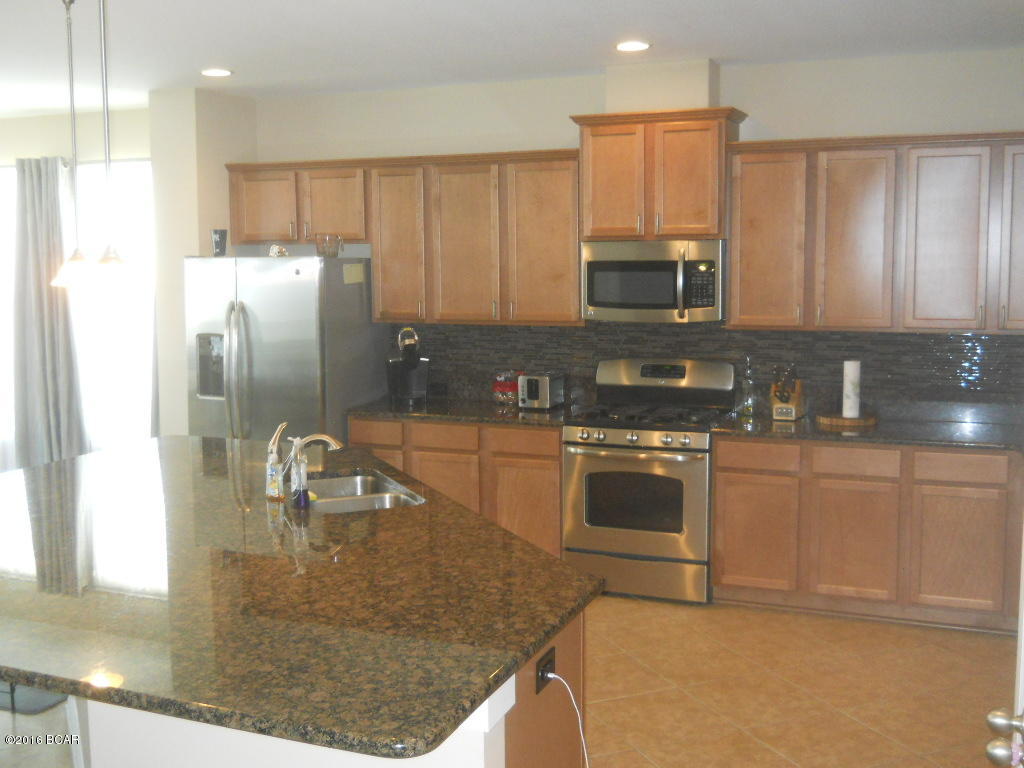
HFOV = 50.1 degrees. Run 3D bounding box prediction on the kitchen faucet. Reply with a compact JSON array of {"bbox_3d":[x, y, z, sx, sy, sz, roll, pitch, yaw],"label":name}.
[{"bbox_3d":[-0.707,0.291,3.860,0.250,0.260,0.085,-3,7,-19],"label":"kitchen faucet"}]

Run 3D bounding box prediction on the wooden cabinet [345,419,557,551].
[{"bbox_3d":[-0.214,0.617,6.272,1.295,0.886,0.620,2,7,21],"label":"wooden cabinet"}]

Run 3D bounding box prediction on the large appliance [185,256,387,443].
[{"bbox_3d":[-1.281,0.138,6.398,0.895,1.755,0.850,2,7,21],"label":"large appliance"}]

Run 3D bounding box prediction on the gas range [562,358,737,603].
[{"bbox_3d":[0.723,0.484,5.779,0.760,1.190,0.680,2,7,21],"label":"gas range"}]

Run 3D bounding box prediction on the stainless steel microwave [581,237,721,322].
[{"bbox_3d":[0.772,-0.547,5.811,0.755,0.418,0.405,2,7,21],"label":"stainless steel microwave"}]

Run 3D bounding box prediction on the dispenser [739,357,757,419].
[{"bbox_3d":[1.246,0.007,5.777,0.074,0.322,0.070,2,7,21],"label":"dispenser"}]

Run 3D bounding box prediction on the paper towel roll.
[{"bbox_3d":[1.742,0.026,5.616,0.091,0.286,0.091,2,7,21],"label":"paper towel roll"}]

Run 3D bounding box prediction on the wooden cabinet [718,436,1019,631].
[{"bbox_3d":[1.746,0.675,5.458,1.388,0.874,0.630,2,7,21],"label":"wooden cabinet"}]

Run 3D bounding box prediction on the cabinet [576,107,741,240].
[{"bbox_3d":[0.773,-1.076,5.750,0.840,0.648,0.405,2,7,21],"label":"cabinet"}]

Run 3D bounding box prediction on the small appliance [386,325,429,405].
[{"bbox_3d":[-0.612,-0.114,6.476,0.225,0.440,0.310,0,7,4],"label":"small appliance"}]

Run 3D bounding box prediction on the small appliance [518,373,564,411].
[{"bbox_3d":[0.164,0.038,6.165,0.180,0.182,0.245,2,7,21],"label":"small appliance"}]

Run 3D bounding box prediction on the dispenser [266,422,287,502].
[{"bbox_3d":[-0.841,0.286,3.904,0.068,0.260,0.055,0,7,0],"label":"dispenser"}]

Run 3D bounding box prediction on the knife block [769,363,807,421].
[{"bbox_3d":[1.460,0.034,5.769,0.118,0.285,0.195,4,8,33],"label":"knife block"}]

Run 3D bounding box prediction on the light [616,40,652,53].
[{"bbox_3d":[0.578,-1.597,5.212,0.164,0.030,0.164,2,7,21],"label":"light"}]

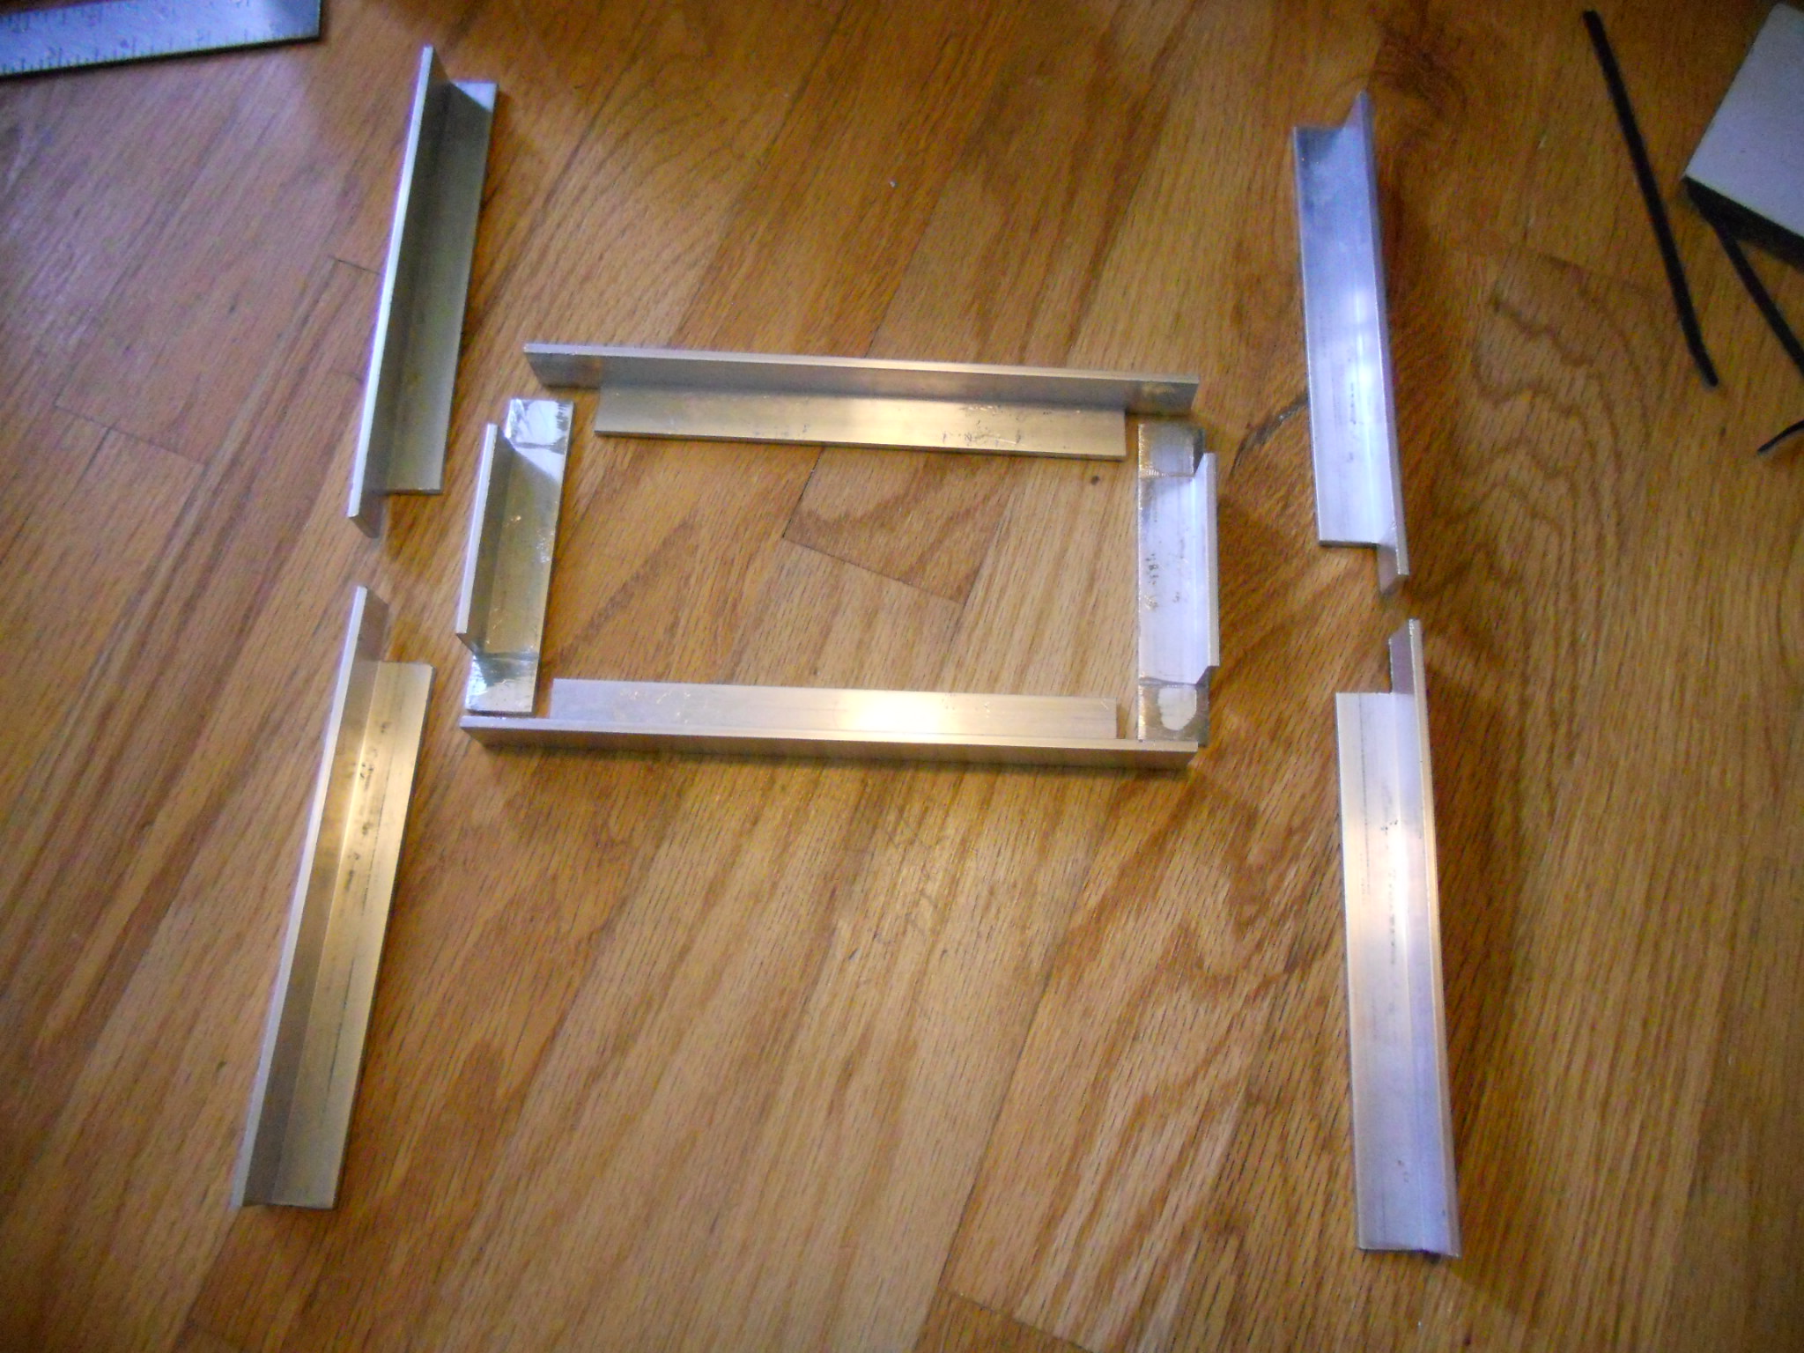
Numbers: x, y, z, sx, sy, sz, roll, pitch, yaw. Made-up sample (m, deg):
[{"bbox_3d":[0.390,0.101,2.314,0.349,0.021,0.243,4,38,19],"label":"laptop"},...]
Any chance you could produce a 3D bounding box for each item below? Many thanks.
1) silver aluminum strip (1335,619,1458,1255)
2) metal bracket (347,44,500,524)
[{"bbox_3d":[0.128,0.065,0.368,0.019,0.019,0.162,2,74,2],"label":"silver aluminum strip"},{"bbox_3d":[-0.145,-0.120,0.432,0.019,0.019,0.161,2,74,2],"label":"metal bracket"}]

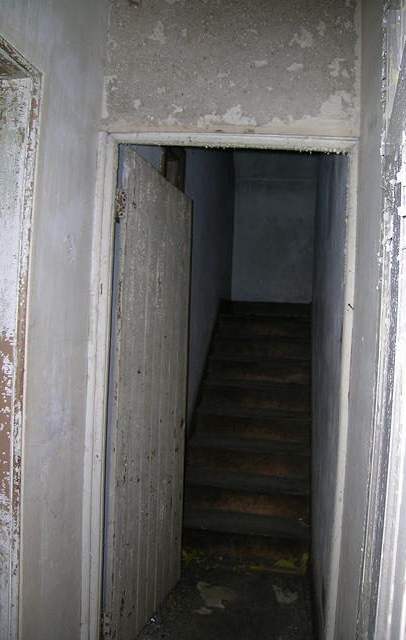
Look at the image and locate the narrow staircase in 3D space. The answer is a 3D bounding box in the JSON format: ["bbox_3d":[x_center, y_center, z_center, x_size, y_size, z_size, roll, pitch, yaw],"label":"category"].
[{"bbox_3d":[0.405,0.667,4.011,0.827,1.470,2.050,2,1,10],"label":"narrow staircase"}]

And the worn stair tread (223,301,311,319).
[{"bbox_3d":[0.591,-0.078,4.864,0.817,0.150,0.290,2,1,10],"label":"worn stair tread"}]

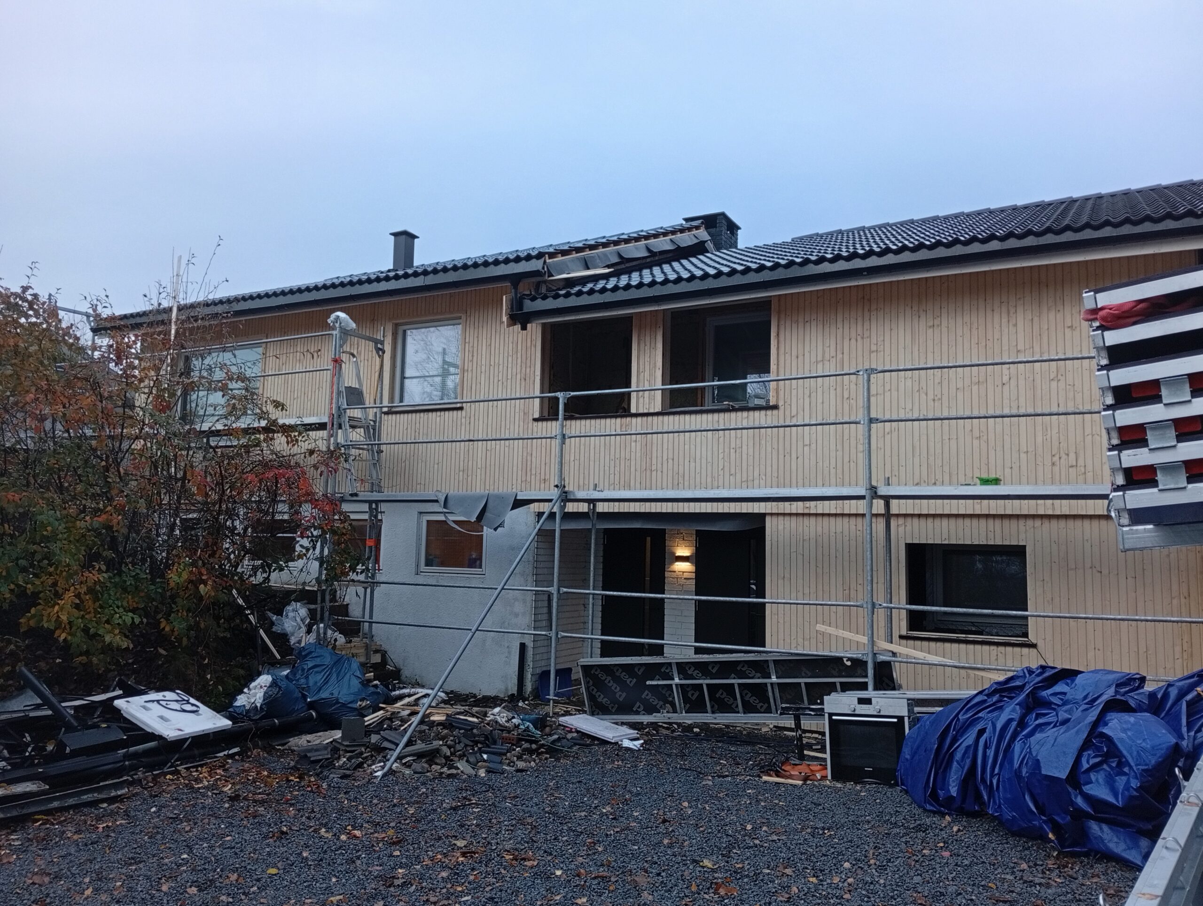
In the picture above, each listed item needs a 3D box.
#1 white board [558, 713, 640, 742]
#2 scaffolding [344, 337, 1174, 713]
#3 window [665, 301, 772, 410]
[{"bbox_3d":[-0.030,2.434,8.308,0.290,0.045,0.747,3,-2,-39],"label":"white board"},{"bbox_3d":[0.821,0.971,9.129,8.720,3.237,0.780,-2,-7,28],"label":"scaffolding"},{"bbox_3d":[1.234,-1.009,9.997,1.220,1.109,0.150,-2,-7,28],"label":"window"}]

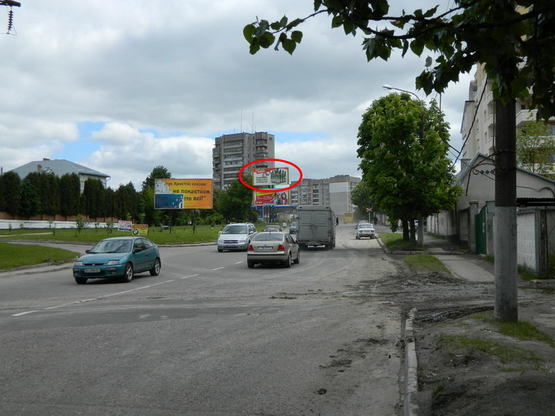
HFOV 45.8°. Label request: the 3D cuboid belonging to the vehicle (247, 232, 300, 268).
[{"bbox_3d":[-0.110,1.770,27.800,1.735,1.450,4.380,0,-1,8],"label":"vehicle"}]

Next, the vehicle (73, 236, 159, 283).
[{"bbox_3d":[-5.220,1.700,21.900,1.710,1.410,4.050,0,-1,9],"label":"vehicle"}]

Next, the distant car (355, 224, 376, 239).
[{"bbox_3d":[8.310,2.199,61.500,1.640,1.430,4.150,0,-1,3],"label":"distant car"}]

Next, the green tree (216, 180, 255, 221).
[{"bbox_3d":[-5.752,-0.890,90.000,5.200,6.400,5.000,0,-1,0],"label":"green tree"}]

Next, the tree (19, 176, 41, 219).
[{"bbox_3d":[-26.415,-0.959,70.000,2.400,4.900,2.400,0,-1,0],"label":"tree"}]

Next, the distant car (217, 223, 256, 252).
[{"bbox_3d":[-1.840,1.520,34.000,1.680,1.500,4.200,0,-1,9],"label":"distant car"}]

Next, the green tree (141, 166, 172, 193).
[{"bbox_3d":[-15.210,-1.534,84.000,4.800,7.600,4.800,0,-1,0],"label":"green tree"}]

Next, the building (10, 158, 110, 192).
[{"bbox_3d":[-31.300,-2.200,94.000,13.400,8.500,8.000,-1,-2,27],"label":"building"}]

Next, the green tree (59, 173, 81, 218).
[{"bbox_3d":[-24.212,-1.222,76.500,2.550,5.600,2.550,0,-1,0],"label":"green tree"}]

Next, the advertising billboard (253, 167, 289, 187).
[{"bbox_3d":[-1.023,-5.249,112.000,6.100,3.100,0.400,0,-1,4],"label":"advertising billboard"}]

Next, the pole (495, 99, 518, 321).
[{"bbox_3d":[3.840,-1.800,11.000,0.365,7.400,0.365,0,-1,0],"label":"pole"}]

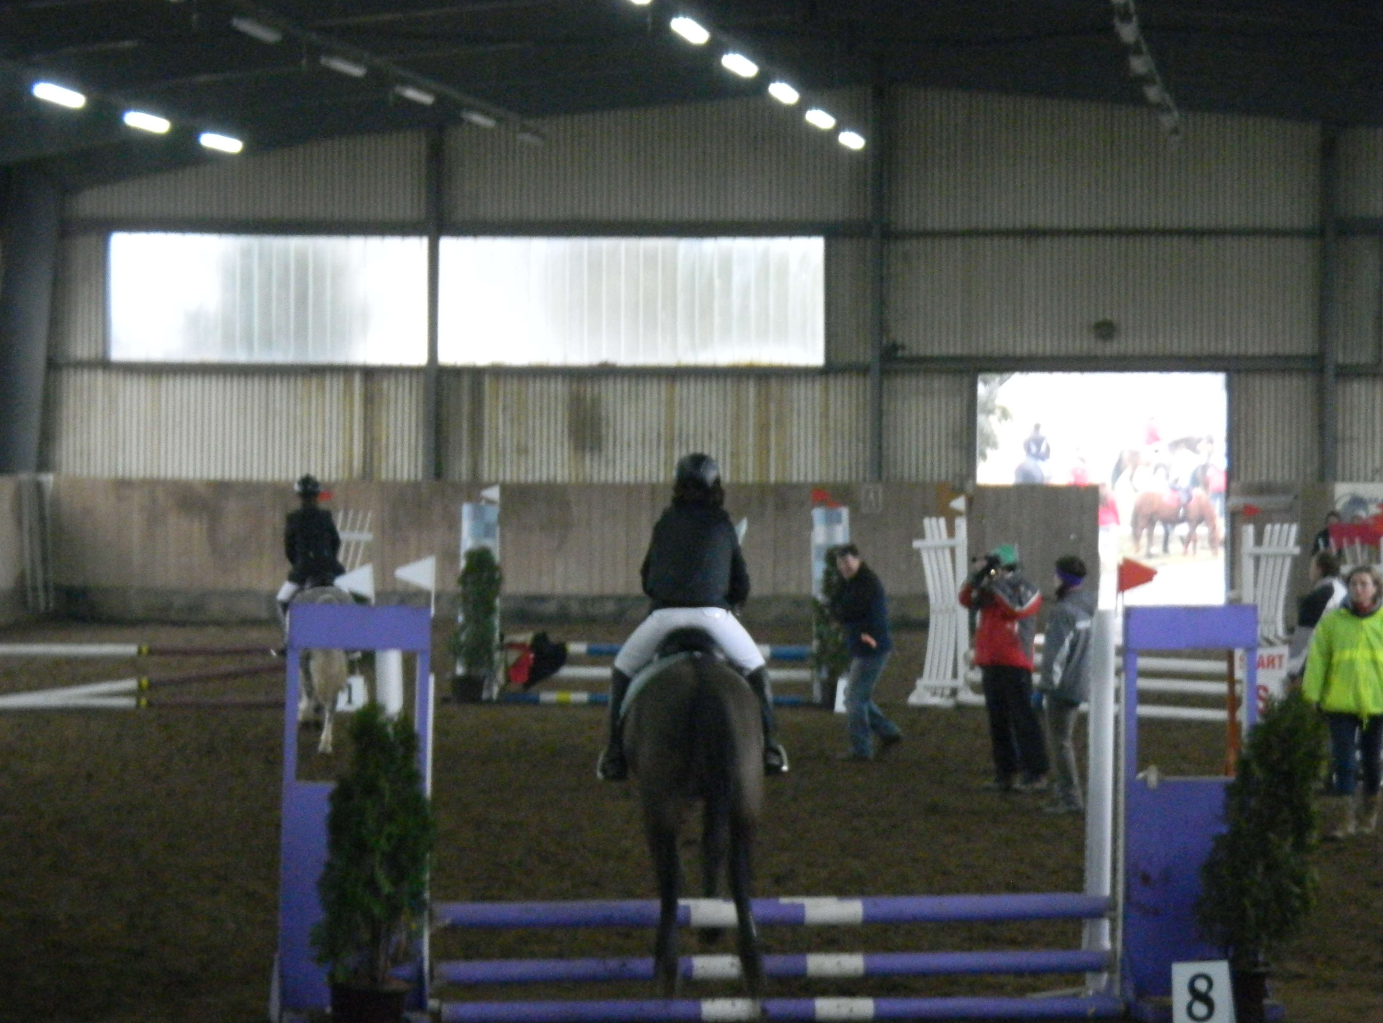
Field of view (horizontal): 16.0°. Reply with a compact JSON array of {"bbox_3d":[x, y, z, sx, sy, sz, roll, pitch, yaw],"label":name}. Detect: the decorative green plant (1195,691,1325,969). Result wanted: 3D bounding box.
[{"bbox_3d":[2.442,1.375,21.100,0.550,1.220,0.550,0,1,0],"label":"decorative green plant"}]

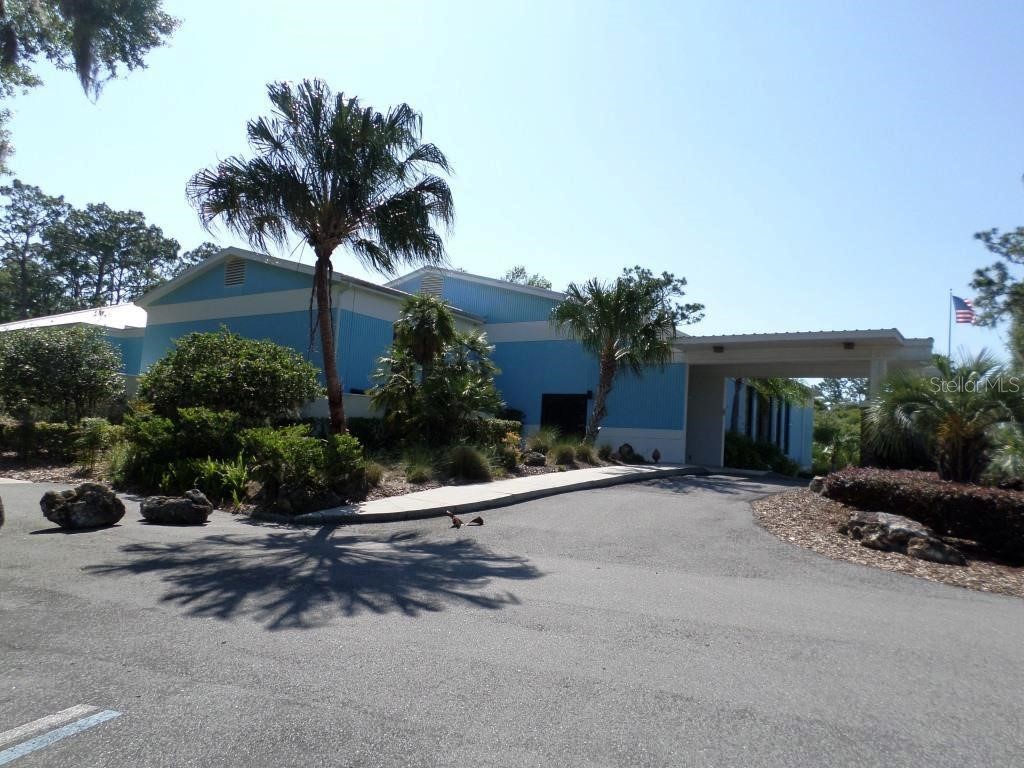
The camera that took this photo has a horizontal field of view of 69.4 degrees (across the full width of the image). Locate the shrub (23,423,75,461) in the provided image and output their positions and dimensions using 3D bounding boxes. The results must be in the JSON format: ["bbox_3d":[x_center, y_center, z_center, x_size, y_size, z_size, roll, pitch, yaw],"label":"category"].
[{"bbox_3d":[-12.196,1.543,19.500,1.500,1.100,1.100,7,-6,-31],"label":"shrub"}]

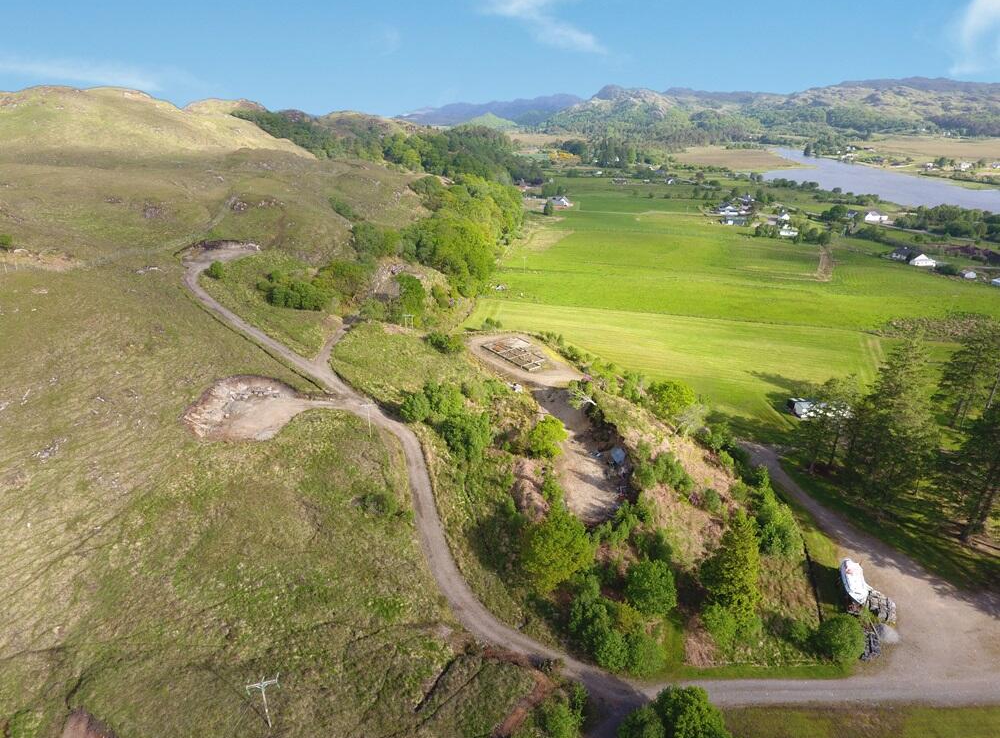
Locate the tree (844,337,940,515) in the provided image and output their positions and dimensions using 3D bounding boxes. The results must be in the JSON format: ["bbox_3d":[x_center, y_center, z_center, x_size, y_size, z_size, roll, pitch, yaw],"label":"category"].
[{"bbox_3d":[56.707,8.063,84.298,11.500,26.000,11.500,18,29,34],"label":"tree"}]

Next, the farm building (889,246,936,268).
[{"bbox_3d":[176.154,-47.766,245.567,16.000,5.600,11.000,11,26,22],"label":"farm building"}]

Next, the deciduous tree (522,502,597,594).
[{"bbox_3d":[6.092,19.857,62.840,7.400,10.600,7.400,4,24,7],"label":"deciduous tree"}]

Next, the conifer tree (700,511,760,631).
[{"bbox_3d":[24.494,21.213,61.408,6.200,13.800,6.200,13,27,25],"label":"conifer tree"}]

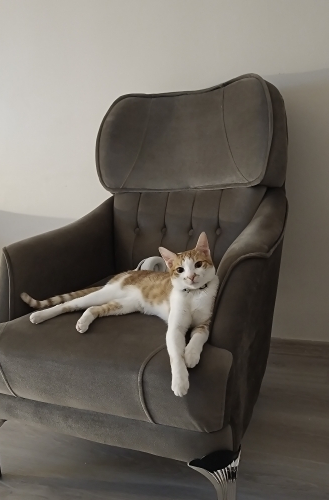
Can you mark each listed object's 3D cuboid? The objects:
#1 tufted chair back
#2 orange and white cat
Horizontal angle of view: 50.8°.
[{"bbox_3d":[0.075,-0.207,1.202,0.620,0.640,0.210,2,-8,23],"label":"tufted chair back"},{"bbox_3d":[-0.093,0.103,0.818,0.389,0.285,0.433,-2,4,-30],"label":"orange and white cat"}]

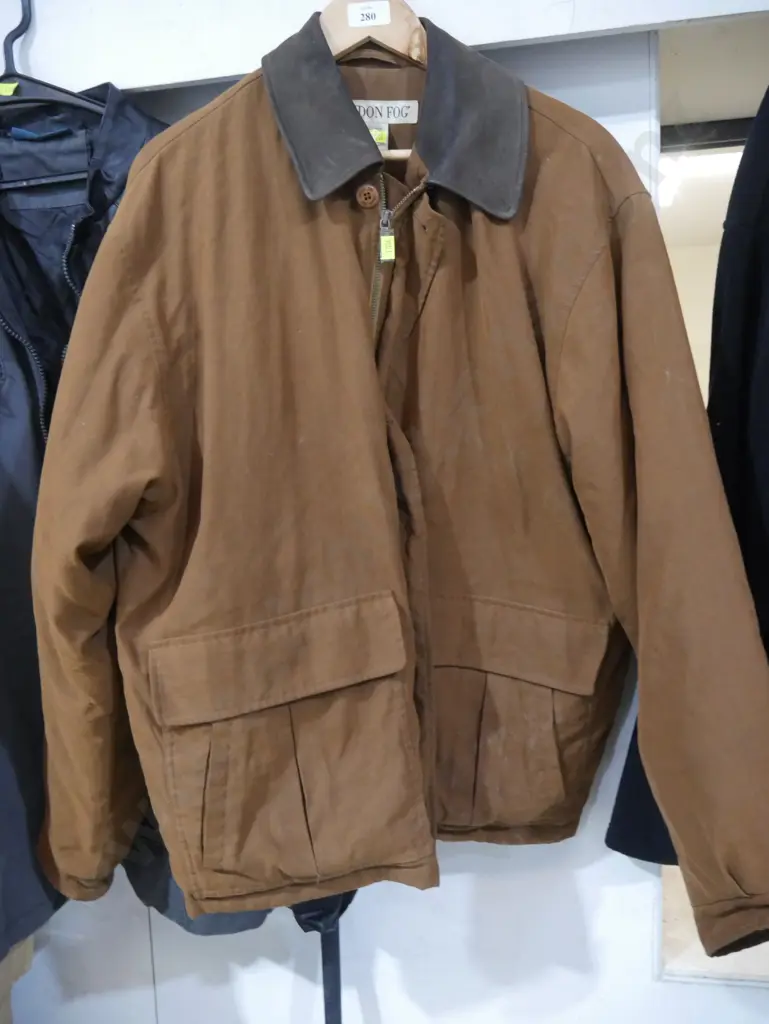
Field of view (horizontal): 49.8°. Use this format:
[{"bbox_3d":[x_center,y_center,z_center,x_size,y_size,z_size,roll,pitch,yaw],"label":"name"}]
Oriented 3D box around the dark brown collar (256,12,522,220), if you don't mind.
[{"bbox_3d":[0.010,-0.366,0.775,0.250,0.200,0.135,-3,6,-10],"label":"dark brown collar"}]

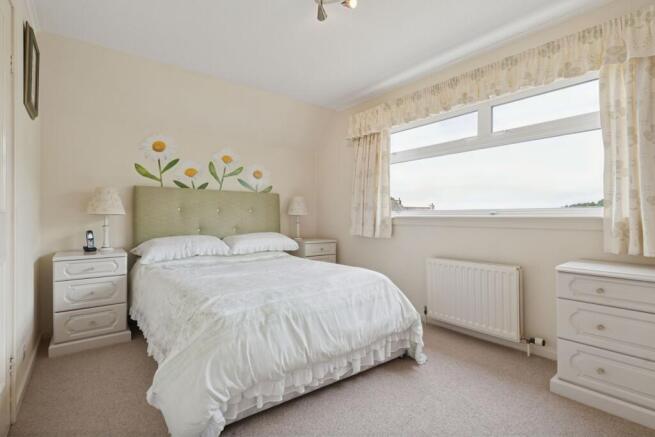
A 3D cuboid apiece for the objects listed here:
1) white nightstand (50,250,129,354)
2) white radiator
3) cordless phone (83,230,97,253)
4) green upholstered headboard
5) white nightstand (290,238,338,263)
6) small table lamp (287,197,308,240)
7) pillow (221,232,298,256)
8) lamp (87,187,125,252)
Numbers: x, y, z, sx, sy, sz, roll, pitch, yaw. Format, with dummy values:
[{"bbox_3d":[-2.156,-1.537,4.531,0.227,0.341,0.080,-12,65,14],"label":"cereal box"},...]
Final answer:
[{"bbox_3d":[-1.821,0.606,2.274,0.459,0.667,0.440,0,0,-37],"label":"white nightstand"},{"bbox_3d":[1.105,0.589,2.251,0.080,0.513,0.667,0,0,-44],"label":"white radiator"},{"bbox_3d":[-1.834,0.175,2.250,0.083,0.164,0.085,0,0,-42],"label":"cordless phone"},{"bbox_3d":[-1.145,0.096,3.019,1.426,0.750,0.080,0,0,-37],"label":"green upholstered headboard"},{"bbox_3d":[-0.204,0.606,3.525,0.459,0.667,0.440,0,0,-37],"label":"white nightstand"},{"bbox_3d":[-0.353,0.004,3.526,0.240,0.536,0.240,0,0,0],"label":"small table lamp"},{"bbox_3d":[-0.676,0.253,2.983,0.660,0.195,0.440,0,0,-37],"label":"pillow"},{"bbox_3d":[-1.809,0.008,2.383,0.240,0.529,0.240,0,0,-37],"label":"lamp"}]

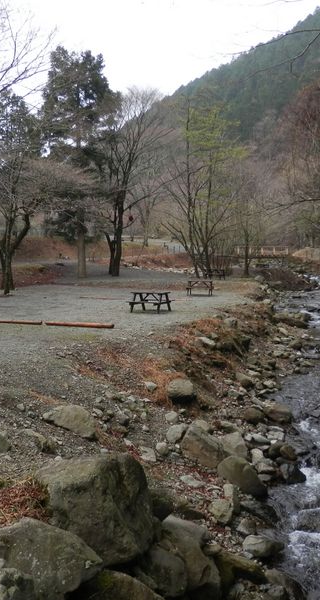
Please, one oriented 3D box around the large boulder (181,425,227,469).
[{"bbox_3d":[0.632,2.130,8.400,0.620,0.470,0.550,2,4,17],"label":"large boulder"}]

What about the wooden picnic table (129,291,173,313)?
[{"bbox_3d":[-0.340,0.087,21.850,1.330,0.730,1.500,2,3,24],"label":"wooden picnic table"}]

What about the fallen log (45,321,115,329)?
[{"bbox_3d":[-2.341,0.730,16.800,2.120,0.140,0.140,1,3,16],"label":"fallen log"}]

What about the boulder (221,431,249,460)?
[{"bbox_3d":[1.128,2.203,8.750,0.420,0.360,0.400,2,4,17],"label":"boulder"}]

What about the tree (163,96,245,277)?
[{"bbox_3d":[3.313,-8.567,44.000,6.200,13.700,6.000,1,3,0],"label":"tree"}]

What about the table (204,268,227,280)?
[{"bbox_3d":[4.168,-1.846,43.000,1.330,0.730,1.500,2,3,22],"label":"table"}]

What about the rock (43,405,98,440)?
[{"bbox_3d":[-1.073,1.452,6.850,0.570,0.280,0.450,2,4,14],"label":"rock"}]

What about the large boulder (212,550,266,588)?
[{"bbox_3d":[0.757,2.556,5.500,0.480,0.280,0.380,1,3,10],"label":"large boulder"}]

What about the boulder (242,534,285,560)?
[{"bbox_3d":[1.075,2.570,6.000,0.420,0.220,0.330,1,3,10],"label":"boulder"}]

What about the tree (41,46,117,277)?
[{"bbox_3d":[-6.629,-11.225,47.000,6.000,18.200,5.800,1,3,0],"label":"tree"}]

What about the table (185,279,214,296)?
[{"bbox_3d":[2.162,-0.595,30.900,1.374,0.735,1.471,1,3,9],"label":"table"}]

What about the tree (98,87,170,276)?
[{"bbox_3d":[-1.920,-8.771,43.500,5.600,13.900,5.400,0,3,0],"label":"tree"}]

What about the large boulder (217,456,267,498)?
[{"bbox_3d":[1.044,2.273,7.400,0.580,0.430,0.500,1,3,10],"label":"large boulder"}]

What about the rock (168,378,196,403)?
[{"bbox_3d":[0.342,1.441,9.200,0.450,0.320,0.380,0,3,0],"label":"rock"}]

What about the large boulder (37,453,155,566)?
[{"bbox_3d":[-0.553,1.795,4.950,0.900,0.740,0.780,1,3,10],"label":"large boulder"}]

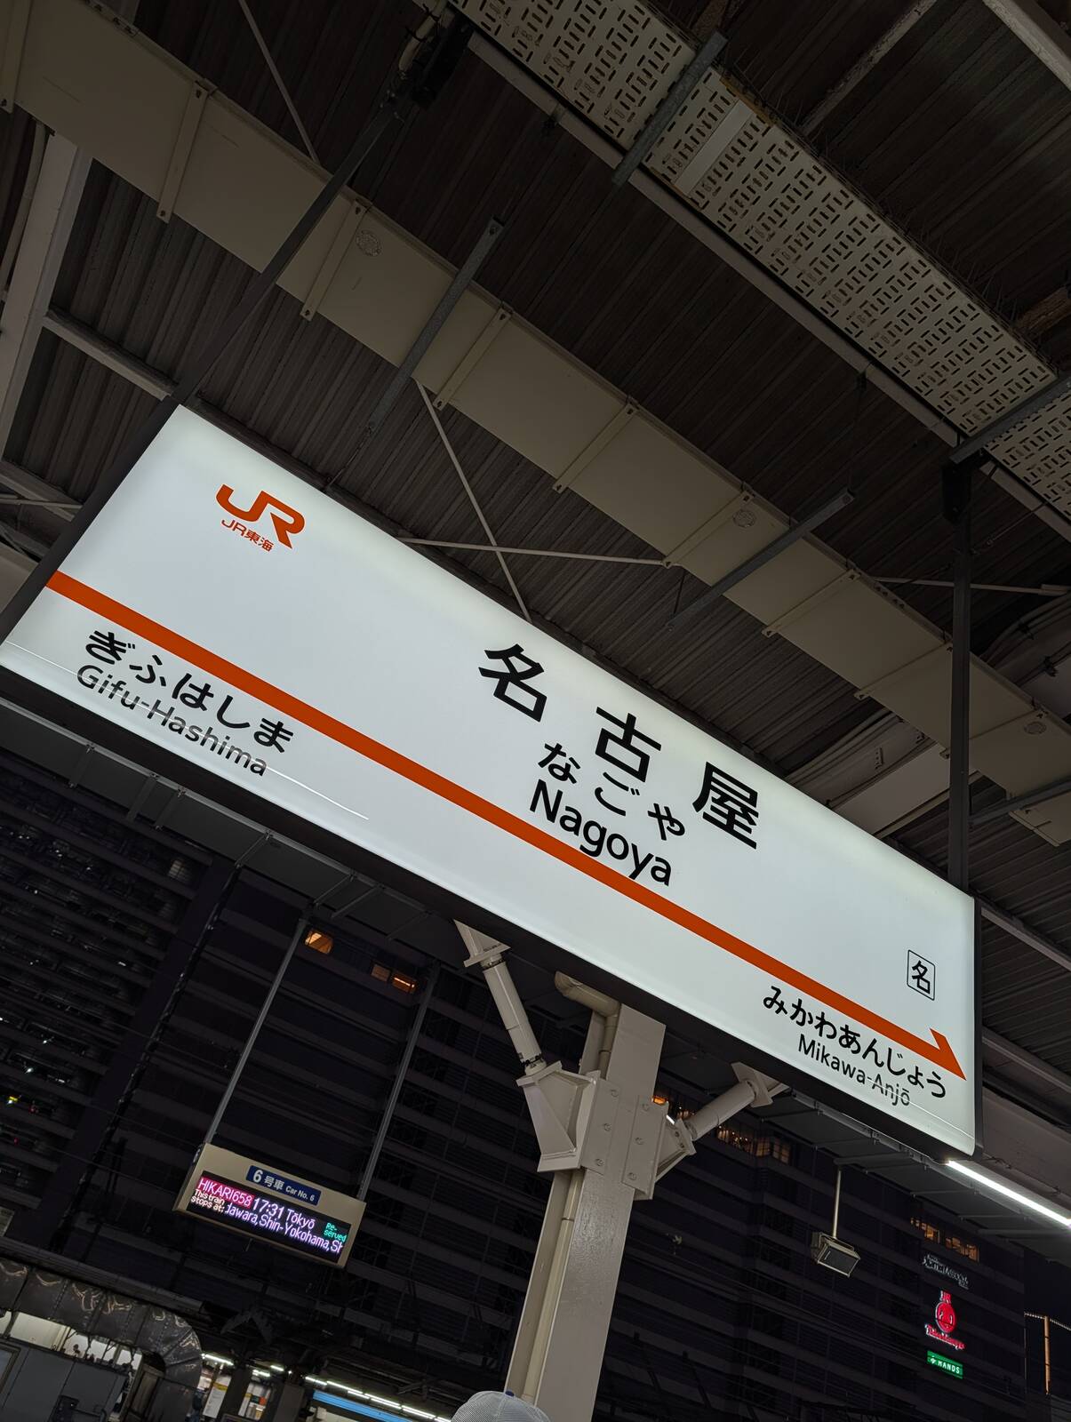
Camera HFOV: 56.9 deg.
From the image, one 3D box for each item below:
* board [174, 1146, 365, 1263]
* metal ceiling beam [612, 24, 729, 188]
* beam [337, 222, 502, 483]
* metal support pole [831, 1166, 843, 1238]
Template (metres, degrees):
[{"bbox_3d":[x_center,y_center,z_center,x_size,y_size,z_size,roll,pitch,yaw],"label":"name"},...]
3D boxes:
[{"bbox_3d":[-1.668,3.158,6.285,1.142,0.392,0.160,30,-36,-18],"label":"board"},{"bbox_3d":[0.370,-1.692,2.783,0.043,0.043,0.484,30,-36,-18],"label":"metal ceiling beam"},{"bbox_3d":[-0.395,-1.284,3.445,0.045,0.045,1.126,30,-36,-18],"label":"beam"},{"bbox_3d":[2.603,4.238,8.535,0.032,0.595,0.032,30,-36,-18],"label":"metal support pole"}]

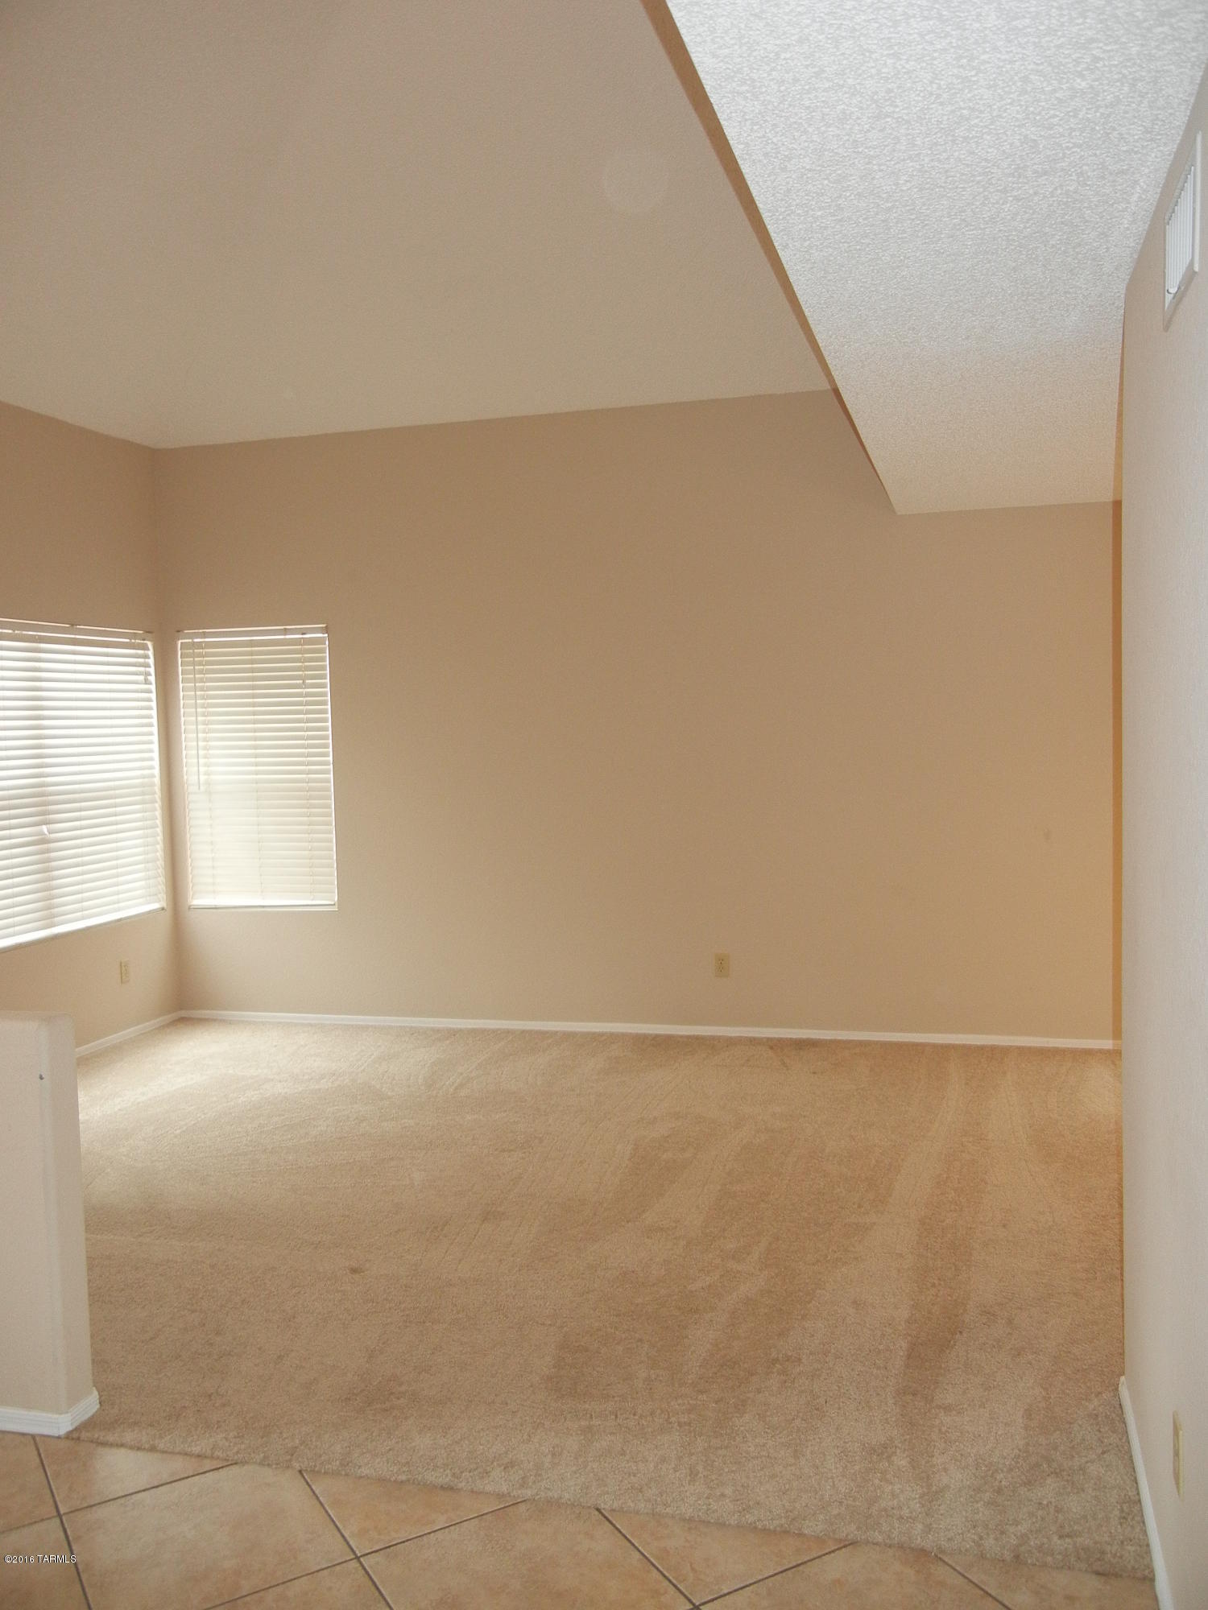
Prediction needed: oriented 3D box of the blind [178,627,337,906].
[{"bbox_3d":[-1.797,-0.190,7.273,0.854,1.446,0.060,-1,4,15],"label":"blind"}]

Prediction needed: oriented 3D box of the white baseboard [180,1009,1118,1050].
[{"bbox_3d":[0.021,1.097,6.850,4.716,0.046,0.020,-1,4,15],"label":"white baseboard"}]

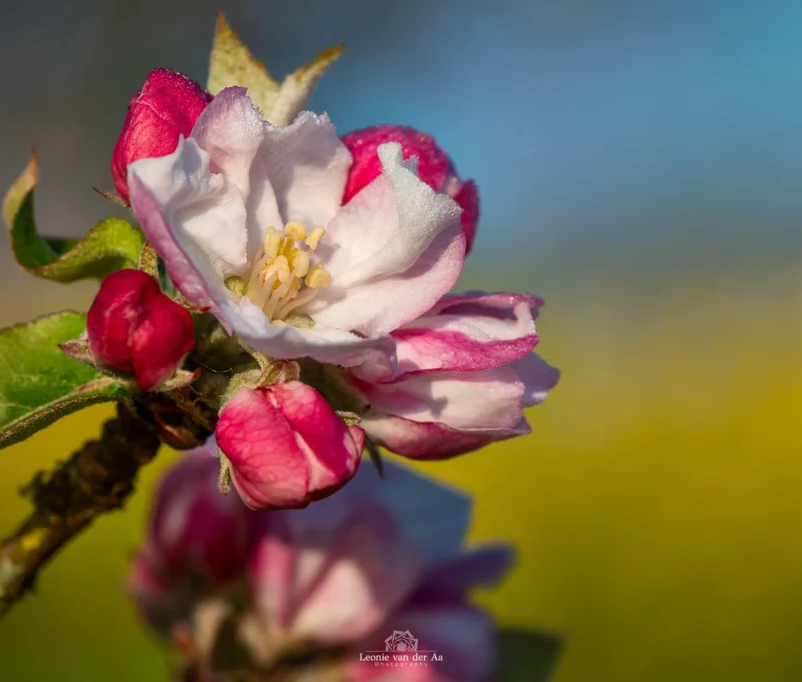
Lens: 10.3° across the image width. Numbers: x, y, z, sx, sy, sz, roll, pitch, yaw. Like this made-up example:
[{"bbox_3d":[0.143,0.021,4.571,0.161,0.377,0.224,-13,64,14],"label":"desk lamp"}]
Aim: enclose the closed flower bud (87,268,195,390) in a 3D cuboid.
[{"bbox_3d":[-0.026,-0.001,0.452,0.011,0.012,0.013,0,2,0],"label":"closed flower bud"}]

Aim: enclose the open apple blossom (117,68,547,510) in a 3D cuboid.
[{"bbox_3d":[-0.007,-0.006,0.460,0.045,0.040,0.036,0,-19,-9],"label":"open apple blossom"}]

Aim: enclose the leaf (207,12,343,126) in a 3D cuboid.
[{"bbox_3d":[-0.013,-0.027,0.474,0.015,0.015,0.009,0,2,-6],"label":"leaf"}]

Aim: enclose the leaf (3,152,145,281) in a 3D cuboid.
[{"bbox_3d":[-0.034,-0.013,0.463,0.015,0.013,0.010,1,2,24],"label":"leaf"}]

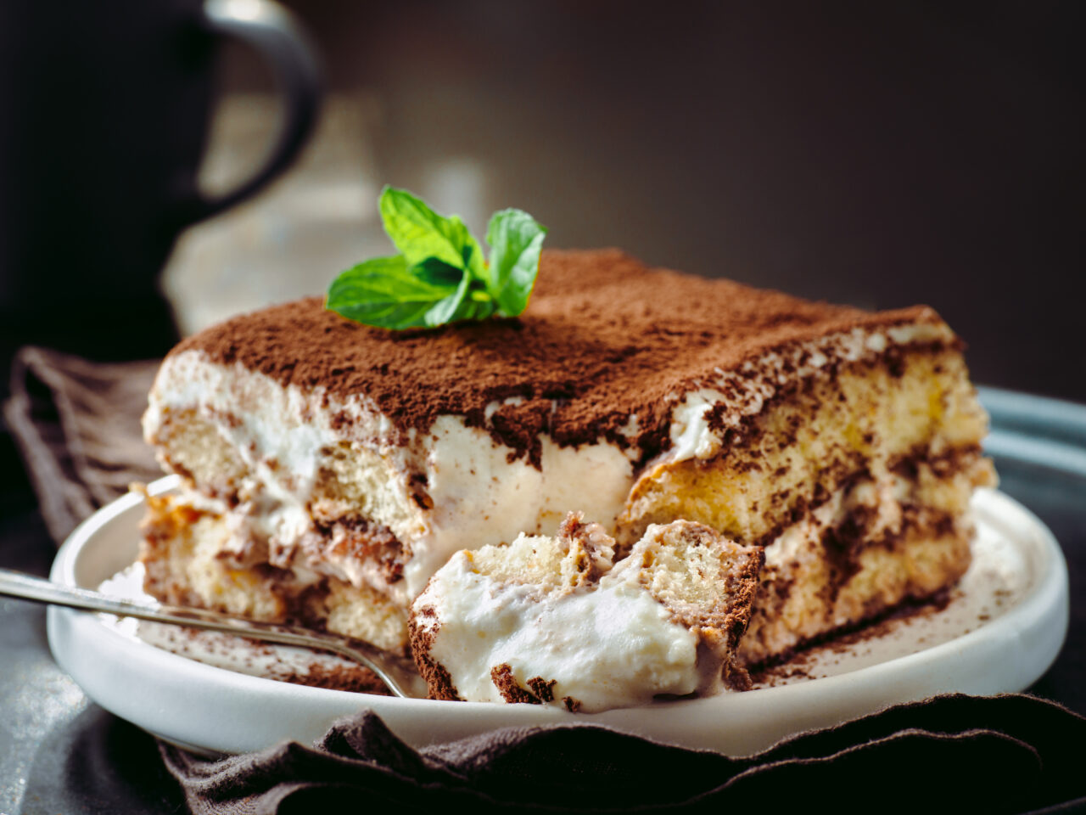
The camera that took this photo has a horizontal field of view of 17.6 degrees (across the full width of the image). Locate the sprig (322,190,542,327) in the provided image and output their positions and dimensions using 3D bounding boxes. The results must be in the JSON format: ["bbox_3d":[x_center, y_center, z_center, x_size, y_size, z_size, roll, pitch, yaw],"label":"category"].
[{"bbox_3d":[-0.017,-0.024,0.573,0.035,0.019,0.025,-1,14,0],"label":"sprig"}]

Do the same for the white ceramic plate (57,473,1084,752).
[{"bbox_3d":[0.002,0.030,0.560,0.160,0.017,0.160,-1,14,0],"label":"white ceramic plate"}]

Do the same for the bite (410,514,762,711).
[{"bbox_3d":[0.006,0.028,0.513,0.050,0.028,0.032,-1,14,0],"label":"bite"}]

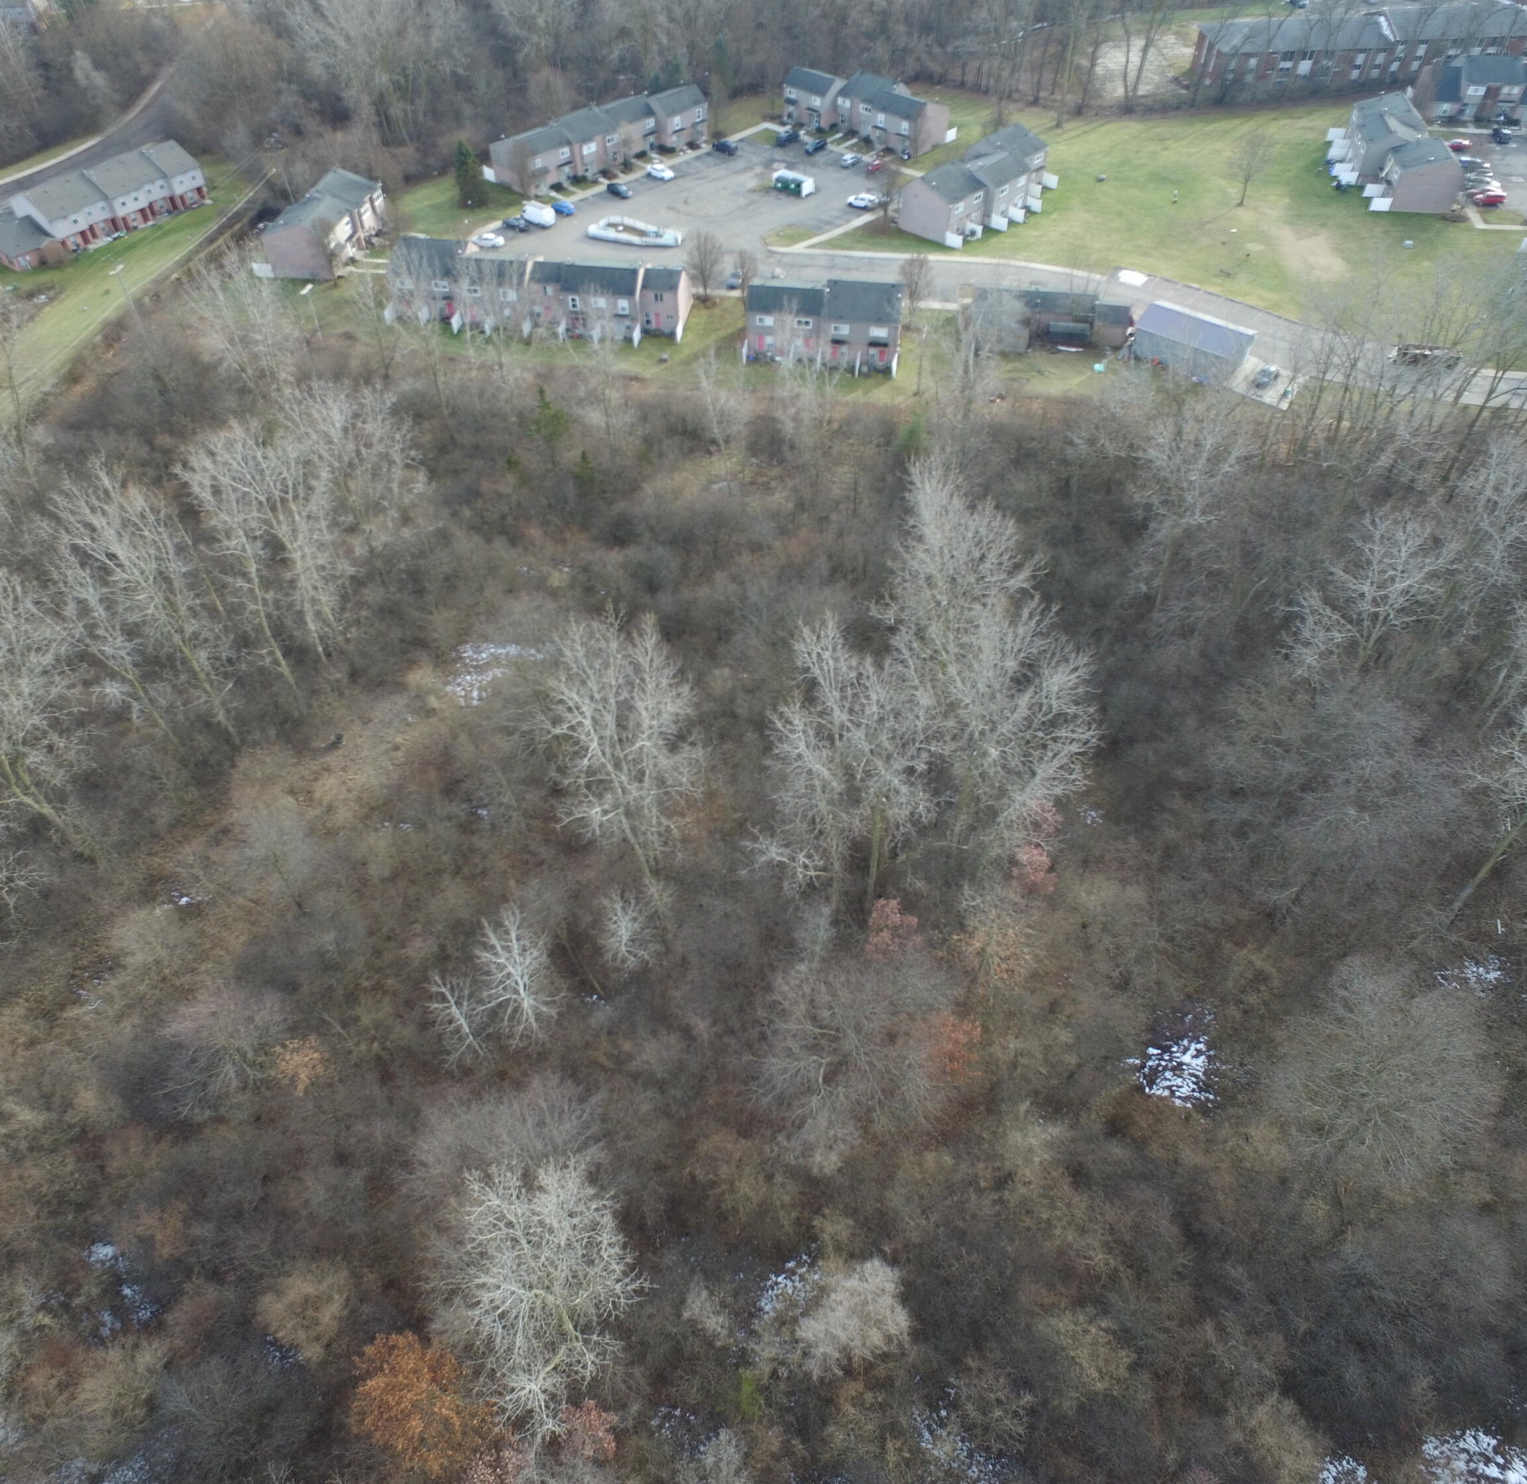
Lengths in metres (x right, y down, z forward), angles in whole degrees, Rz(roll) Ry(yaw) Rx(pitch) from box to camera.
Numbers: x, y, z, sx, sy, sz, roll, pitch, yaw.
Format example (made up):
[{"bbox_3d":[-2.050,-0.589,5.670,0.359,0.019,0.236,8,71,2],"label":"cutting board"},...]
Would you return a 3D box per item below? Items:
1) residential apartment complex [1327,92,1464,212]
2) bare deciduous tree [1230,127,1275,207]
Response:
[{"bbox_3d":[95.850,-90.170,173.300,13.000,7.600,27.800,7,48,7],"label":"residential apartment complex"},{"bbox_3d":[72.070,-84.890,169.240,5.800,10.900,5.800,0,46,0],"label":"bare deciduous tree"}]

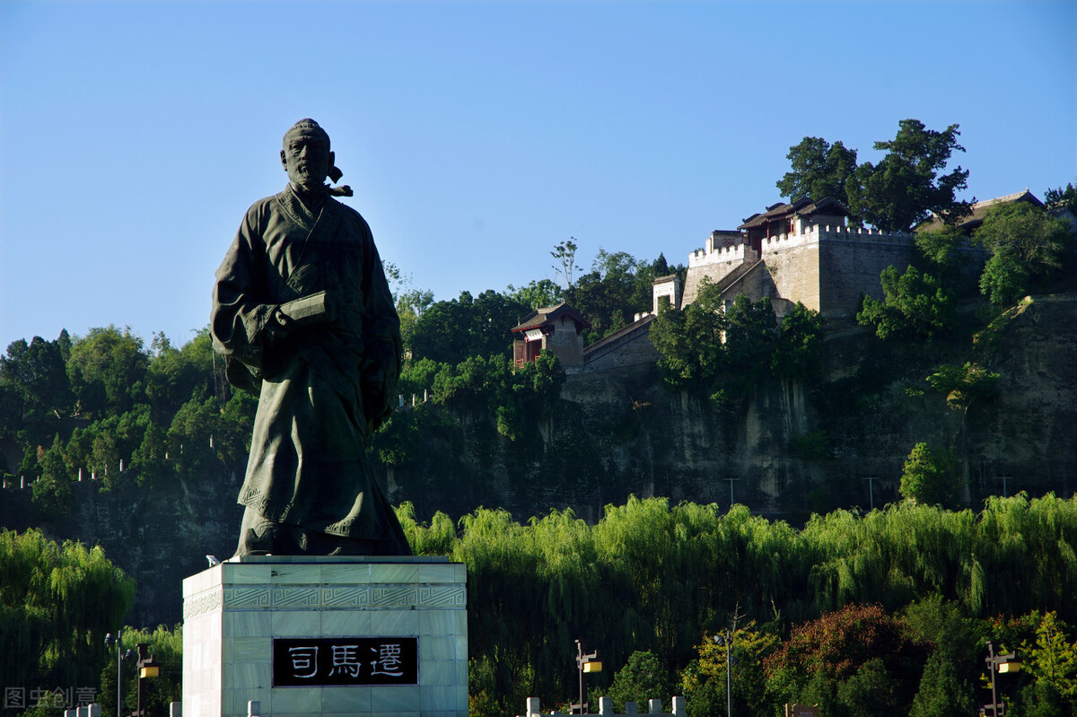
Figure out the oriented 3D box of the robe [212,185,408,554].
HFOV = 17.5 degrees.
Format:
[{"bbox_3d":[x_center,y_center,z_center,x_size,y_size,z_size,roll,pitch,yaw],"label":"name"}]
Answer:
[{"bbox_3d":[-6.006,0.283,92.000,4.950,9.800,3.800,0,-6,-11],"label":"robe"}]

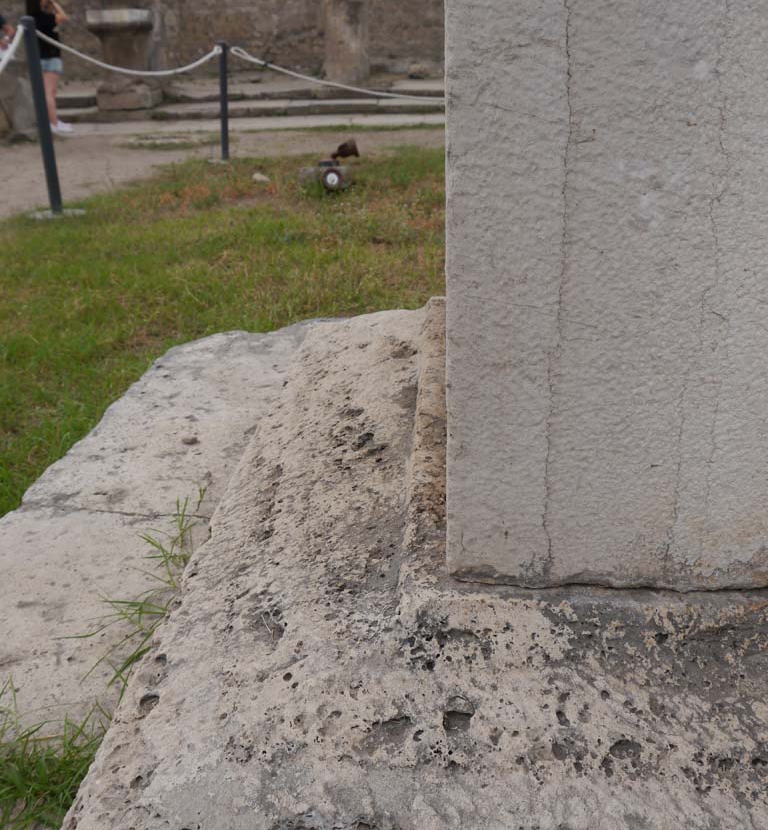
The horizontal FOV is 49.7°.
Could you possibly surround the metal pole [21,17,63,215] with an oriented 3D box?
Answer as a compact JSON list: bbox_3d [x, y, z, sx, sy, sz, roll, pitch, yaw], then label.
[{"bbox_3d":[-1.783,-1.539,4.321,0.068,0.970,0.068,0,23,0],"label":"metal pole"}]

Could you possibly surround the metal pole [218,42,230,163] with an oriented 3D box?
[{"bbox_3d":[-1.396,-2.728,7.237,0.068,0.970,0.068,3,23,0],"label":"metal pole"}]

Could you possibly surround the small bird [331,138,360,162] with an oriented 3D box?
[{"bbox_3d":[-0.256,-1.763,5.500,0.200,0.155,0.130,0,23,0],"label":"small bird"}]

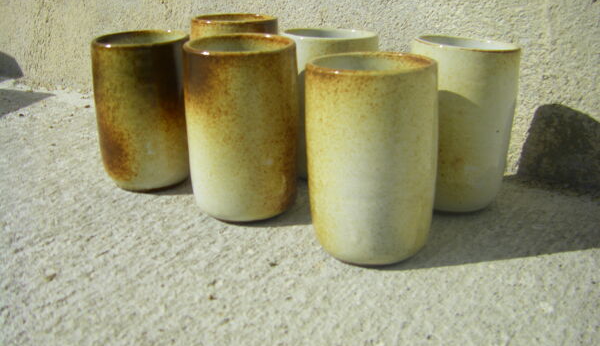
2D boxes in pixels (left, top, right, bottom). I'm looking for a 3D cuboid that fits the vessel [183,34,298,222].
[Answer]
[{"bbox_3d":[-0.040,-0.032,0.458,0.077,0.117,0.077,0,21,0],"label":"vessel"}]

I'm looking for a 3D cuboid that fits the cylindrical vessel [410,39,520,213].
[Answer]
[{"bbox_3d":[0.113,-0.036,0.477,0.078,0.115,0.078,6,20,13],"label":"cylindrical vessel"}]

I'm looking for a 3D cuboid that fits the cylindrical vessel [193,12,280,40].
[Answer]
[{"bbox_3d":[-0.058,-0.082,0.597,0.078,0.116,0.078,-2,20,-5],"label":"cylindrical vessel"}]

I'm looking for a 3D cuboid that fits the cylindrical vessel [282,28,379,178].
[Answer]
[{"bbox_3d":[0.022,-0.056,0.534,0.078,0.112,0.078,2,19,2],"label":"cylindrical vessel"}]

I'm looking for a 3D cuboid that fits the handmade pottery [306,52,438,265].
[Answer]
[{"bbox_3d":[0.043,-0.010,0.401,0.078,0.115,0.078,1,20,6],"label":"handmade pottery"}]

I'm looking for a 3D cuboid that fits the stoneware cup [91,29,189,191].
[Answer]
[{"bbox_3d":[-0.120,-0.050,0.515,0.076,0.112,0.076,-4,21,-13],"label":"stoneware cup"}]

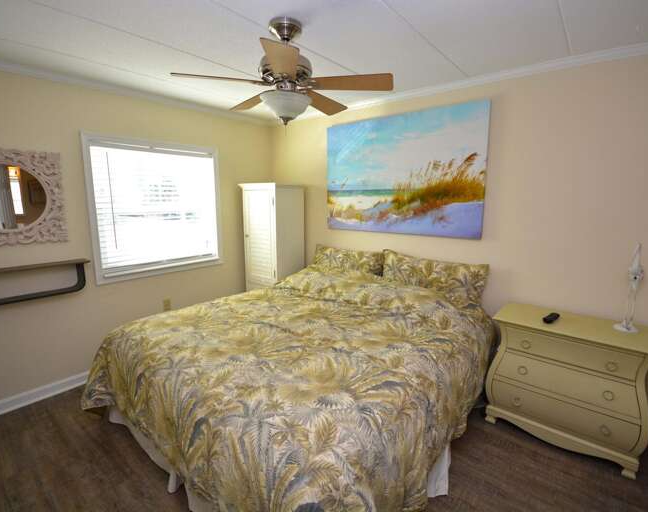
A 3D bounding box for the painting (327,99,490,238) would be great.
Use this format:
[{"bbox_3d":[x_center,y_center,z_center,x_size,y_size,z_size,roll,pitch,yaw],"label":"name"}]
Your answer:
[{"bbox_3d":[0.622,-0.713,2.883,1.513,1.028,0.041,9,14,39],"label":"painting"}]

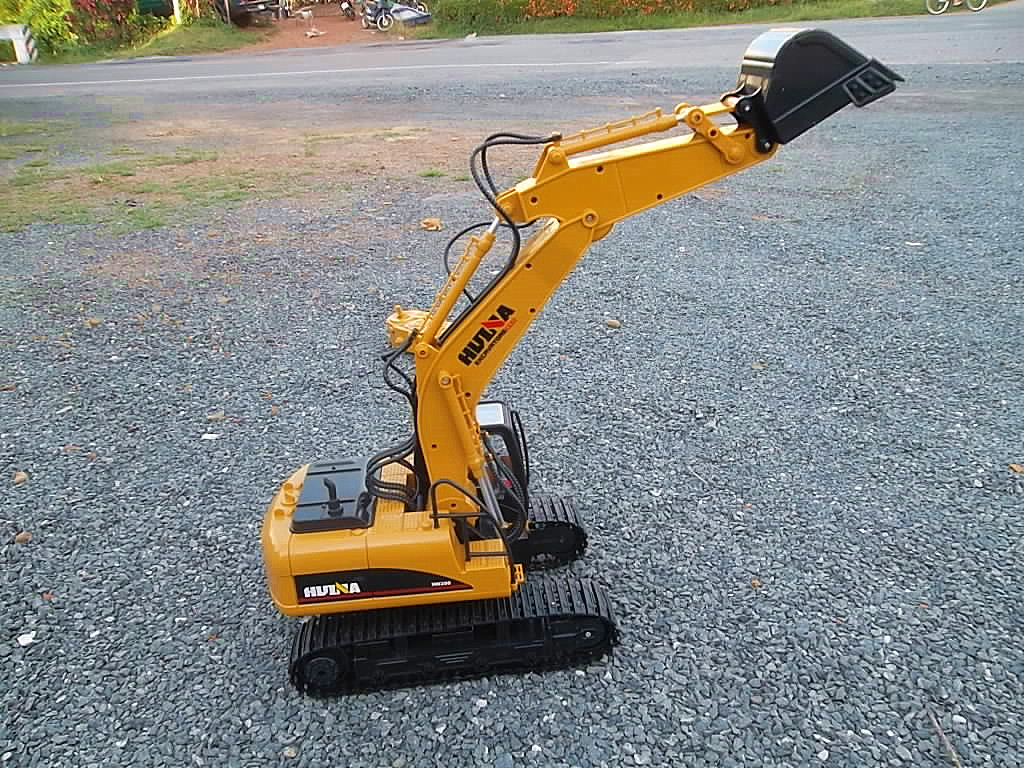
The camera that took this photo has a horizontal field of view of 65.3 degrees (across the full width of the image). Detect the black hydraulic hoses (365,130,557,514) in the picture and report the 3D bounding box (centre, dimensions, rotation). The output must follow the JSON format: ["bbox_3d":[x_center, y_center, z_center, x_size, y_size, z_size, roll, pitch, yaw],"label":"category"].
[{"bbox_3d":[-0.046,-0.037,0.653,0.182,0.320,0.058,-5,25,-1],"label":"black hydraulic hoses"}]

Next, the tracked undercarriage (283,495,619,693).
[{"bbox_3d":[-0.055,0.186,0.733,0.270,0.057,0.176,-5,25,-5],"label":"tracked undercarriage"}]

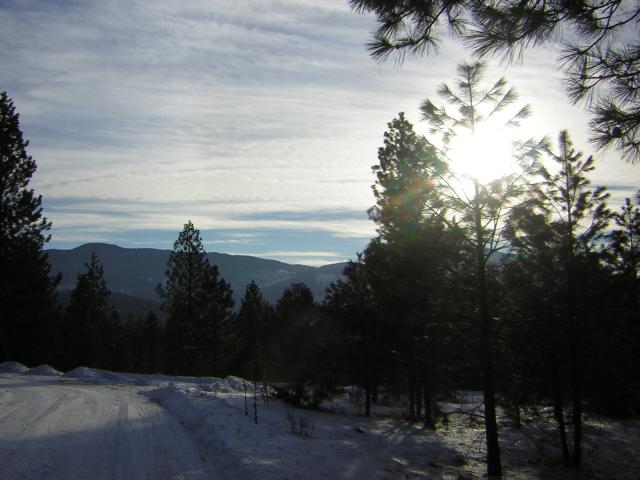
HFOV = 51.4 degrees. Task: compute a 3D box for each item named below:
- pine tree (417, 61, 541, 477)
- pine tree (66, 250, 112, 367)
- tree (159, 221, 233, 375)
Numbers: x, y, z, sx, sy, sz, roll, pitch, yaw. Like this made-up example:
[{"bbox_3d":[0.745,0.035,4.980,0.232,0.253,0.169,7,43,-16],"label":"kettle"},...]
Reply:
[{"bbox_3d":[2.146,0.258,9.010,1.680,5.660,1.630,-1,-8,0],"label":"pine tree"},{"bbox_3d":[-14.730,4.459,42.535,2.940,7.380,2.850,-1,-8,0],"label":"pine tree"},{"bbox_3d":[-7.039,3.178,37.630,4.180,8.690,4.060,-1,-8,0],"label":"tree"}]

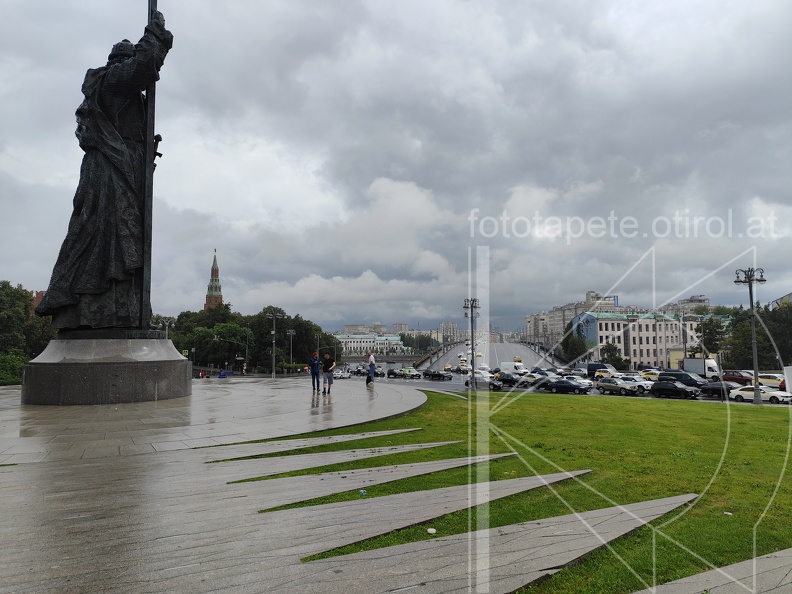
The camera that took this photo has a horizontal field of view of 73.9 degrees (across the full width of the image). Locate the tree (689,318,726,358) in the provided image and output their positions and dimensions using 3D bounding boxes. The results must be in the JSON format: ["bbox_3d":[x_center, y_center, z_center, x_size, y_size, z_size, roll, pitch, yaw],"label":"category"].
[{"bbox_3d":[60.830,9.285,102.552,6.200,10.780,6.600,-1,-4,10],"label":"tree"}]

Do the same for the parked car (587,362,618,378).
[{"bbox_3d":[31.603,11.305,79.000,2.000,2.150,5.100,4,-6,-45],"label":"parked car"}]

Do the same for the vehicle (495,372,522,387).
[{"bbox_3d":[15.625,11.054,70.721,1.850,1.660,4.500,2,-5,-28],"label":"vehicle"}]

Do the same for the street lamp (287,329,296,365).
[{"bbox_3d":[-22.726,11.527,114.436,2.000,8.900,1.500,0,-5,0],"label":"street lamp"}]

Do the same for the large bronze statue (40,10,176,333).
[{"bbox_3d":[-11.204,-5.005,20.294,3.100,12.500,3.800,-5,-7,43],"label":"large bronze statue"}]

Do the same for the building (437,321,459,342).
[{"bbox_3d":[124.715,85.756,1250.000,42.000,50.000,25.000,-1,-5,6],"label":"building"}]

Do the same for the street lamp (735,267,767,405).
[{"bbox_3d":[30.427,3.318,44.984,2.400,11.700,2.400,-1,-4,10],"label":"street lamp"}]

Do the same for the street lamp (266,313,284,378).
[{"bbox_3d":[-17.332,6.914,75.687,2.500,9.520,0.900,0,-5,0],"label":"street lamp"}]

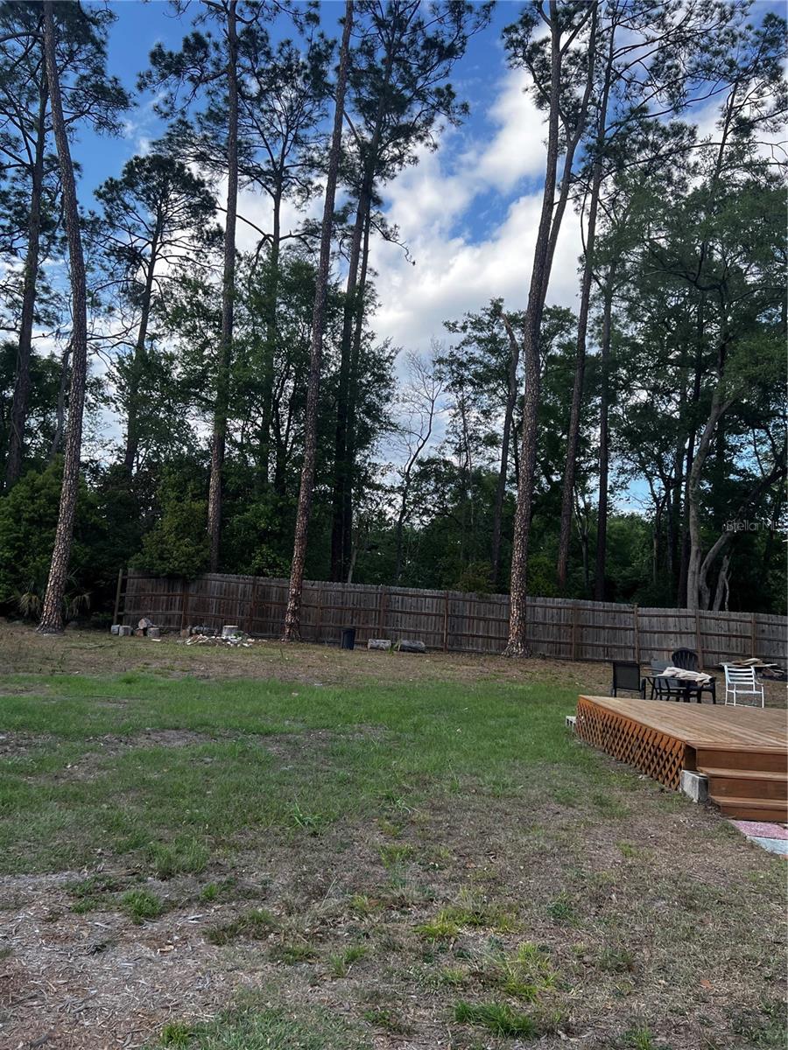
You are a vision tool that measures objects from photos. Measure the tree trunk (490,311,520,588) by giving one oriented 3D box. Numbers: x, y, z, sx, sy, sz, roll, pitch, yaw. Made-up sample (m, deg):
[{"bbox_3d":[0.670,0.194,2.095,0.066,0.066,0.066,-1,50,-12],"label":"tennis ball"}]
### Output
[{"bbox_3d":[5.405,-3.039,38.533,0.700,15.460,0.450,4,-6,0],"label":"tree trunk"}]

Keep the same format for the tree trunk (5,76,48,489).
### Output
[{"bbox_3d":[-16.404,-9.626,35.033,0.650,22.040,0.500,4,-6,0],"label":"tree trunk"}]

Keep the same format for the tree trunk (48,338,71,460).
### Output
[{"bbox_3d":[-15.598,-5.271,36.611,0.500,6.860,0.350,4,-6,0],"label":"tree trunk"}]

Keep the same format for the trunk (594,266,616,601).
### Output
[{"bbox_3d":[9.750,-3.676,36.616,0.500,17.350,0.450,4,-6,0],"label":"trunk"}]

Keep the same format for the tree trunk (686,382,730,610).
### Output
[{"bbox_3d":[13.133,-0.772,33.331,1.100,10.880,0.600,4,-6,0],"label":"tree trunk"}]

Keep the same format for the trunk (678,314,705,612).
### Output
[{"bbox_3d":[14.133,-2.749,37.556,0.750,15.880,0.500,4,-6,0],"label":"trunk"}]

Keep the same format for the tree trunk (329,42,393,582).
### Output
[{"bbox_3d":[-1.519,-9.256,35.093,0.800,26.260,0.550,4,-6,0],"label":"tree trunk"}]

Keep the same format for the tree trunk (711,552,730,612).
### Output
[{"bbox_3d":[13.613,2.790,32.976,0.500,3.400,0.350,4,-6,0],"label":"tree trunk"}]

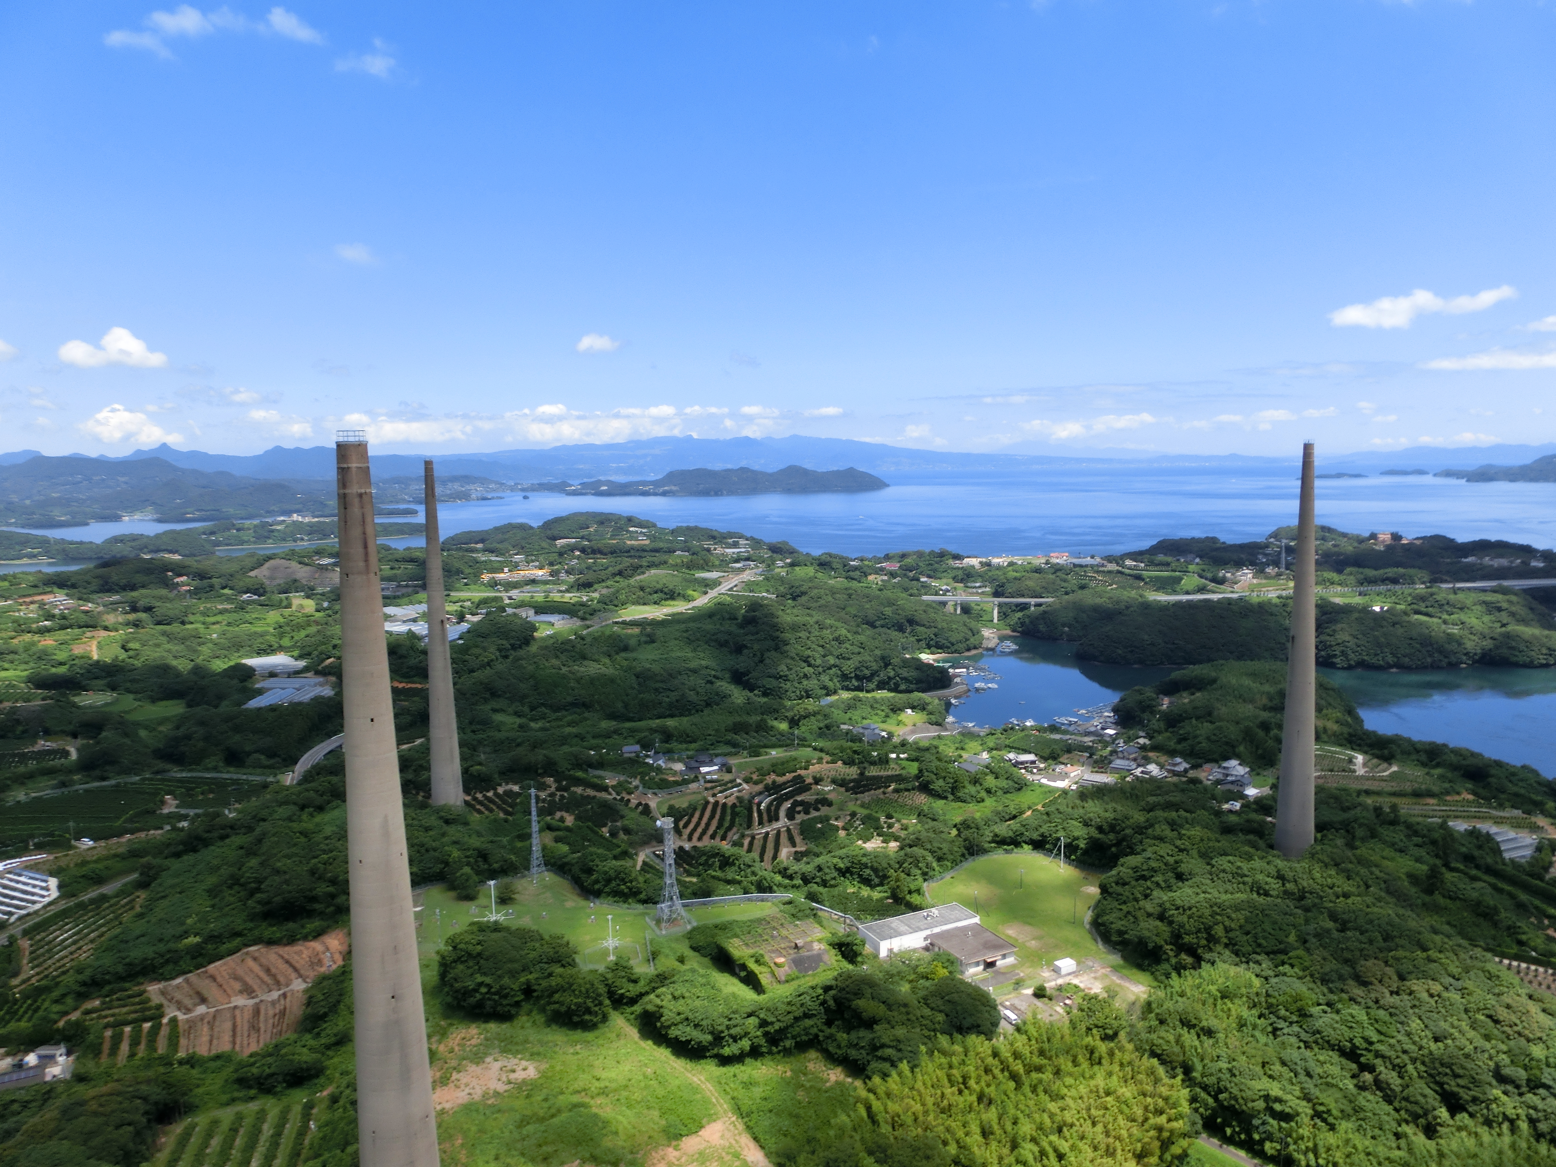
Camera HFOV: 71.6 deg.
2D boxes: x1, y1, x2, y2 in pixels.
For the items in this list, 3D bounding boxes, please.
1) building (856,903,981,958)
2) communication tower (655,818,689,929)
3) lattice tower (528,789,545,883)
[{"bbox_3d":[39.196,95.605,298.261,32.000,4.500,10.900,-4,7,-26],"label":"building"},{"bbox_3d":[-30.722,82.210,307.596,7.800,31.900,7.800,-4,7,-26],"label":"communication tower"},{"bbox_3d":[-76.946,79.701,343.644,4.500,30.600,4.500,-6,8,-34],"label":"lattice tower"}]

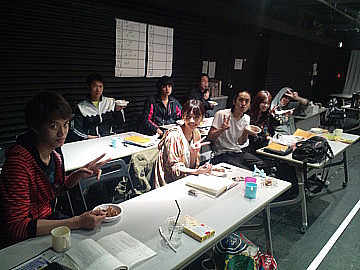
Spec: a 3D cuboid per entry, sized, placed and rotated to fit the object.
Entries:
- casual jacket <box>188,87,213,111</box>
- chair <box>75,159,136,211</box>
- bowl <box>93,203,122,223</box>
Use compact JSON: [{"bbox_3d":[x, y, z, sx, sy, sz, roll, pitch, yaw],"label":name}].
[{"bbox_3d":[0.317,-0.428,4.639,0.370,0.590,0.450,13,17,34],"label":"casual jacket"},{"bbox_3d":[-0.421,0.638,2.103,0.480,0.770,0.450,16,19,40],"label":"chair"},{"bbox_3d":[-0.388,0.429,1.554,0.157,0.048,0.157,3,14,-1],"label":"bowl"}]

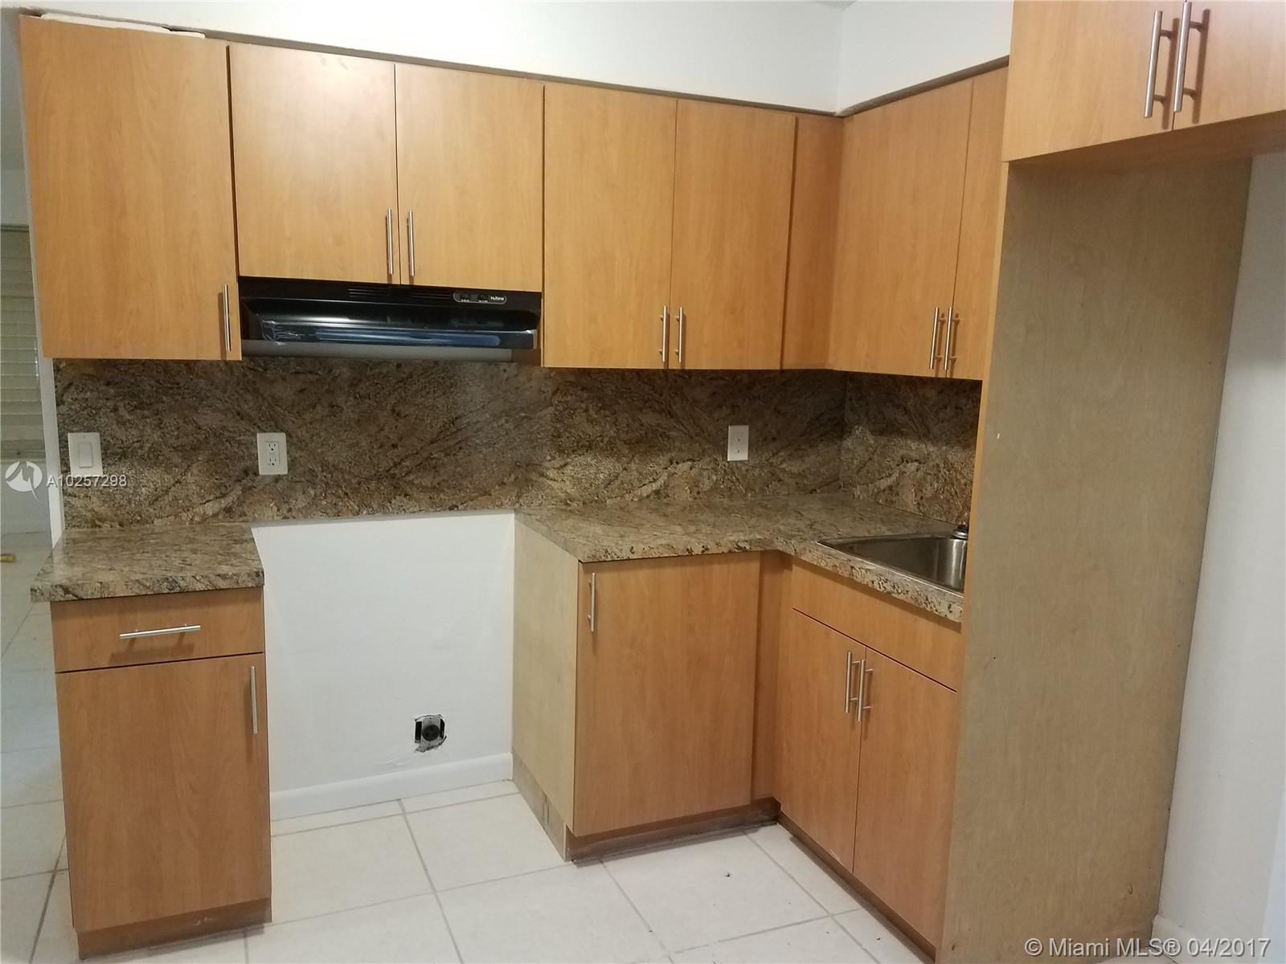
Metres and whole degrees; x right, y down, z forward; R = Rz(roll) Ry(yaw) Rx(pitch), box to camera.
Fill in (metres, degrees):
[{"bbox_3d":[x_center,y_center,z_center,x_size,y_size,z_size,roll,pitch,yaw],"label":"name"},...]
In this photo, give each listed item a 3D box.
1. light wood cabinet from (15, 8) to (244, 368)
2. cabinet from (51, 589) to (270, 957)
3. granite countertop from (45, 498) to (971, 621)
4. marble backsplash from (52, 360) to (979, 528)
[{"bbox_3d":[-1.242,-0.684,2.403,0.423,0.749,0.321,-2,9,-23],"label":"light wood cabinet"},{"bbox_3d":[-1.194,0.633,2.472,0.415,0.875,0.622,-2,9,-23],"label":"cabinet"},{"bbox_3d":[-0.125,0.204,2.437,2.452,0.038,1.390,-2,9,-23],"label":"granite countertop"},{"bbox_3d":[-0.395,-0.144,3.018,2.475,0.462,0.020,-2,9,-23],"label":"marble backsplash"}]

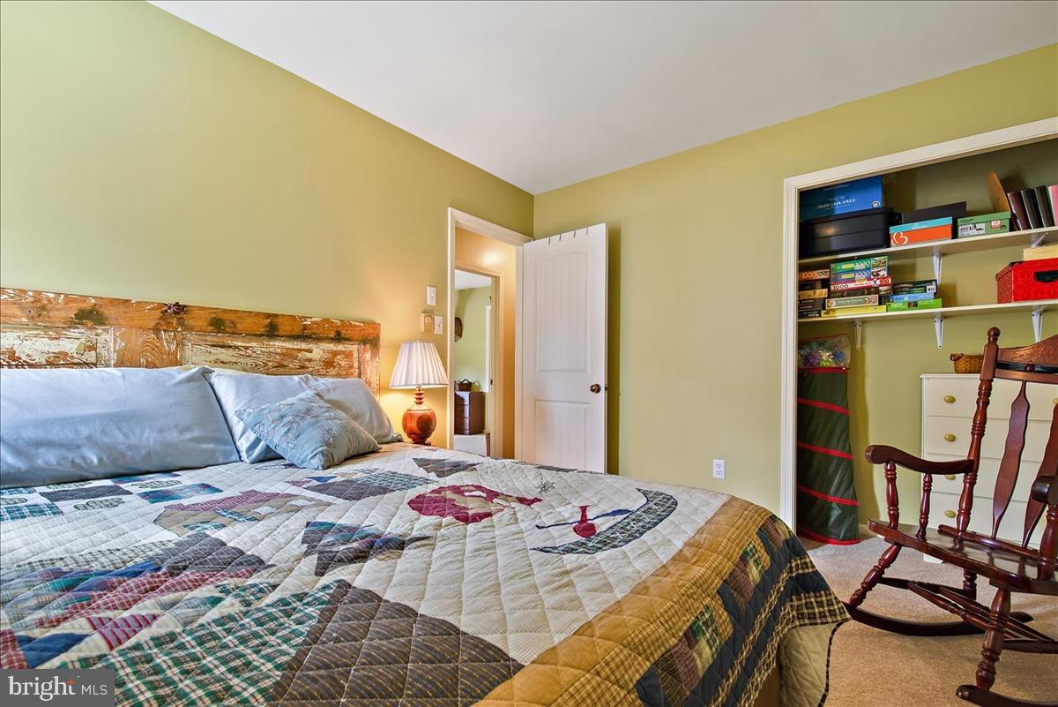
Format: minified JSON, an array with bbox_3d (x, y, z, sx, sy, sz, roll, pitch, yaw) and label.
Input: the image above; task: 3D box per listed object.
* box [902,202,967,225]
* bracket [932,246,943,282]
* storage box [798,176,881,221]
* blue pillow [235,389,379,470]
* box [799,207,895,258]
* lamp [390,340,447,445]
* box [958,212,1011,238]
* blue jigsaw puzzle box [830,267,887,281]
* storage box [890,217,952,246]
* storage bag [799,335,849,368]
[{"bbox_3d":[2.392,-0.750,2.647,0.320,0.240,0.145,0,-2,39],"label":"box"},{"bbox_3d":[2.406,-0.508,2.591,0.041,0.178,0.242,0,-2,39],"label":"bracket"},{"bbox_3d":[2.009,-0.972,2.847,0.427,0.220,0.276,0,-2,39],"label":"storage box"},{"bbox_3d":[-0.831,0.287,1.716,0.390,0.136,0.378,35,14,10],"label":"blue pillow"},{"bbox_3d":[2.029,-0.737,2.829,0.533,0.235,0.291,0,-2,39],"label":"box"},{"bbox_3d":[-0.619,0.184,2.501,0.315,0.585,0.315,1,-1,0],"label":"lamp"},{"bbox_3d":[2.536,-0.694,2.473,0.200,0.104,0.281,0,-2,39],"label":"box"},{"bbox_3d":[2.082,-0.485,2.770,0.275,0.049,0.242,0,-2,39],"label":"blue jigsaw puzzle box"},{"bbox_3d":[2.302,-0.693,2.595,0.264,0.117,0.194,0,-2,39],"label":"storage box"},{"bbox_3d":[1.897,0.000,2.836,0.291,0.205,0.126,0,-2,39],"label":"storage bag"}]

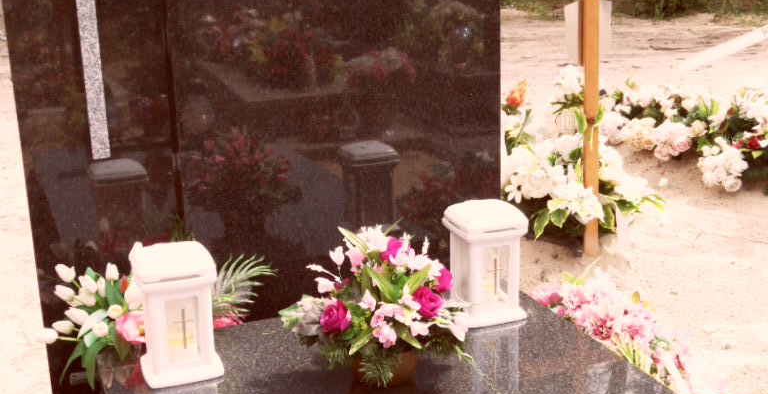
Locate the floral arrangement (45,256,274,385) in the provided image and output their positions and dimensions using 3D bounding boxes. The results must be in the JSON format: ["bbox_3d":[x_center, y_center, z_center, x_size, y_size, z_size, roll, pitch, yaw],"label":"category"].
[{"bbox_3d":[-0.474,0.270,2.040,0.487,0.235,0.235,-8,17,-21],"label":"floral arrangement"}]

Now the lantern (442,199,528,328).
[{"bbox_3d":[0.234,0.138,2.182,0.151,0.270,0.150,-8,17,-21],"label":"lantern"}]

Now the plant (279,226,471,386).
[{"bbox_3d":[-0.019,0.220,1.877,0.357,0.291,0.304,-8,17,-21],"label":"plant"}]

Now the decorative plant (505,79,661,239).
[{"bbox_3d":[0.871,-0.187,4.297,0.713,0.609,0.574,-8,17,-21],"label":"decorative plant"}]

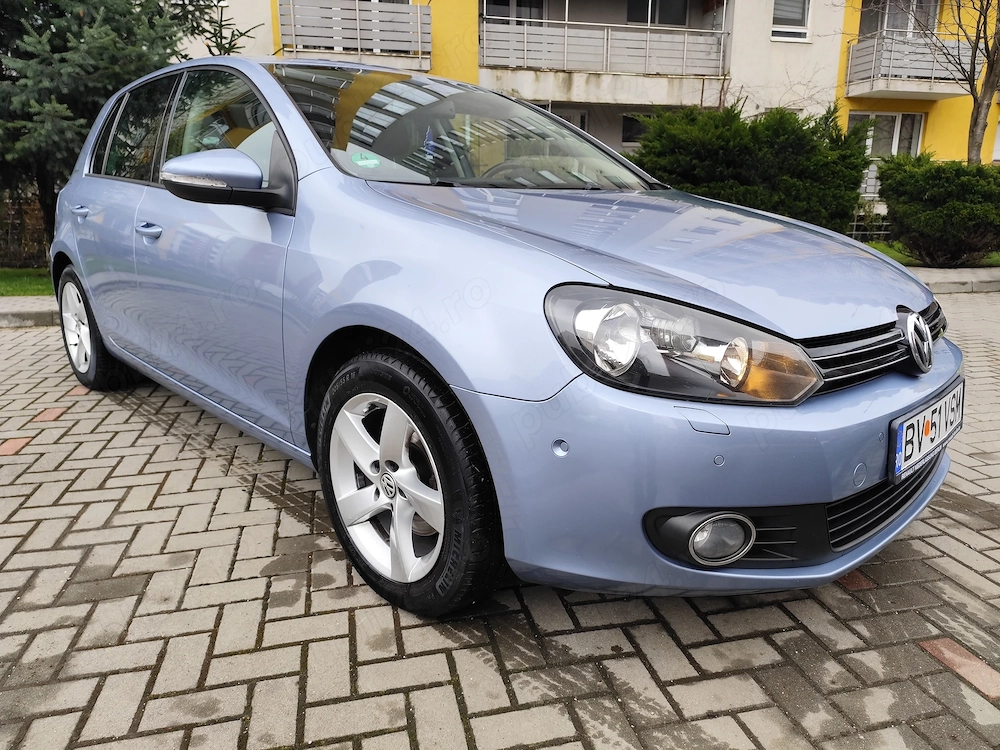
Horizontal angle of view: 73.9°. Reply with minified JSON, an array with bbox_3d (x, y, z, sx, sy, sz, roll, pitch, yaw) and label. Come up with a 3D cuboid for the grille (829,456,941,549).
[{"bbox_3d":[0.936,0.240,1.559,0.090,0.150,0.780,15,20,43],"label":"grille"}]

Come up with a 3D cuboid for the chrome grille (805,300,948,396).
[{"bbox_3d":[0.916,-0.087,1.500,0.110,0.155,0.950,15,20,43],"label":"chrome grille"}]

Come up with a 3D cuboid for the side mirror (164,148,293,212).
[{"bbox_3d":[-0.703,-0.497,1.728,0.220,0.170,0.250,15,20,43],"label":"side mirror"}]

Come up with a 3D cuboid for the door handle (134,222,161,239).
[{"bbox_3d":[-1.219,-0.498,2.285,0.215,0.058,0.050,15,20,43],"label":"door handle"}]

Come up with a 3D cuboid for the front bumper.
[{"bbox_3d":[0.750,0.111,1.719,0.620,0.470,1.760,15,20,43],"label":"front bumper"}]

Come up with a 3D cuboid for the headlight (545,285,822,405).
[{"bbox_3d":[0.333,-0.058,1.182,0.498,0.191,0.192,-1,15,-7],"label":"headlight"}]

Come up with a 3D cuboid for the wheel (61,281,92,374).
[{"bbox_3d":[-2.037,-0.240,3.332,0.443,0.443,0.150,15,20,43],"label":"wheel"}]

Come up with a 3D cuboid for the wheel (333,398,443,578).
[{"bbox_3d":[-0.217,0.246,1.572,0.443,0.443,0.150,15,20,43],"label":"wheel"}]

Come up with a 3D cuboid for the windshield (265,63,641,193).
[{"bbox_3d":[-0.100,-0.857,2.352,1.420,0.140,0.900,-13,48,-44],"label":"windshield"}]

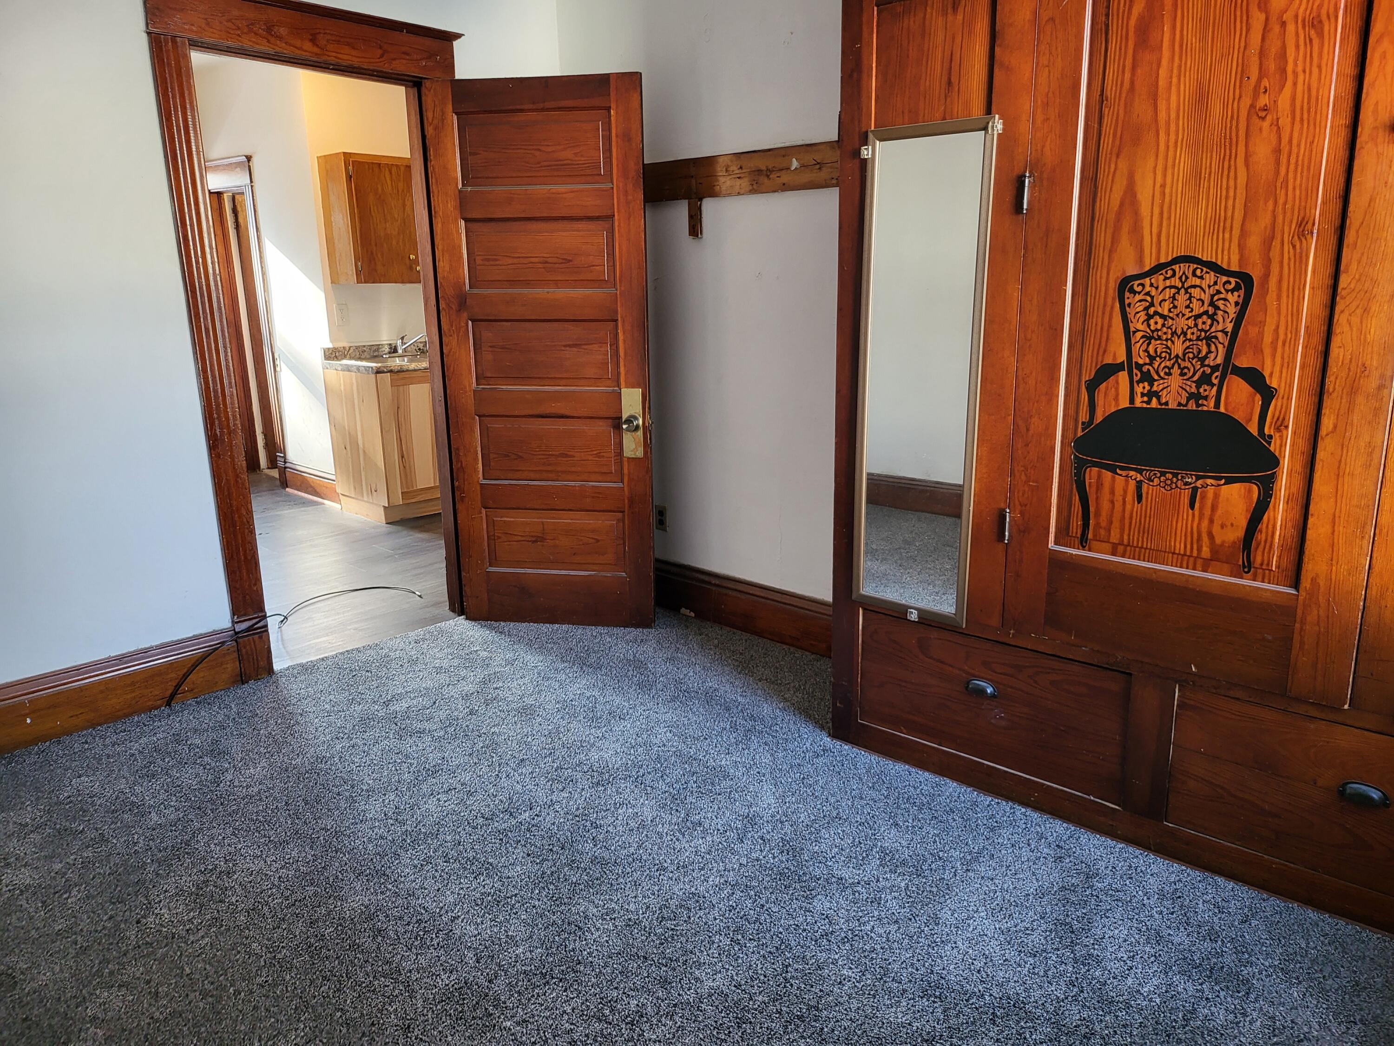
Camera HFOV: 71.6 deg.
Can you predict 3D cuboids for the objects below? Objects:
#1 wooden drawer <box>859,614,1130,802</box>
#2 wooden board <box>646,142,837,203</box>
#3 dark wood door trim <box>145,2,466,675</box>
[{"bbox_3d":[0.858,0.417,2.610,0.735,0.332,0.420,11,18,42],"label":"wooden drawer"},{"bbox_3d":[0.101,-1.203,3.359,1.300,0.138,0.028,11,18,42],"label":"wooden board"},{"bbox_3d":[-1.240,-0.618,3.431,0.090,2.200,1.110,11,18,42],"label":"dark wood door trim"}]

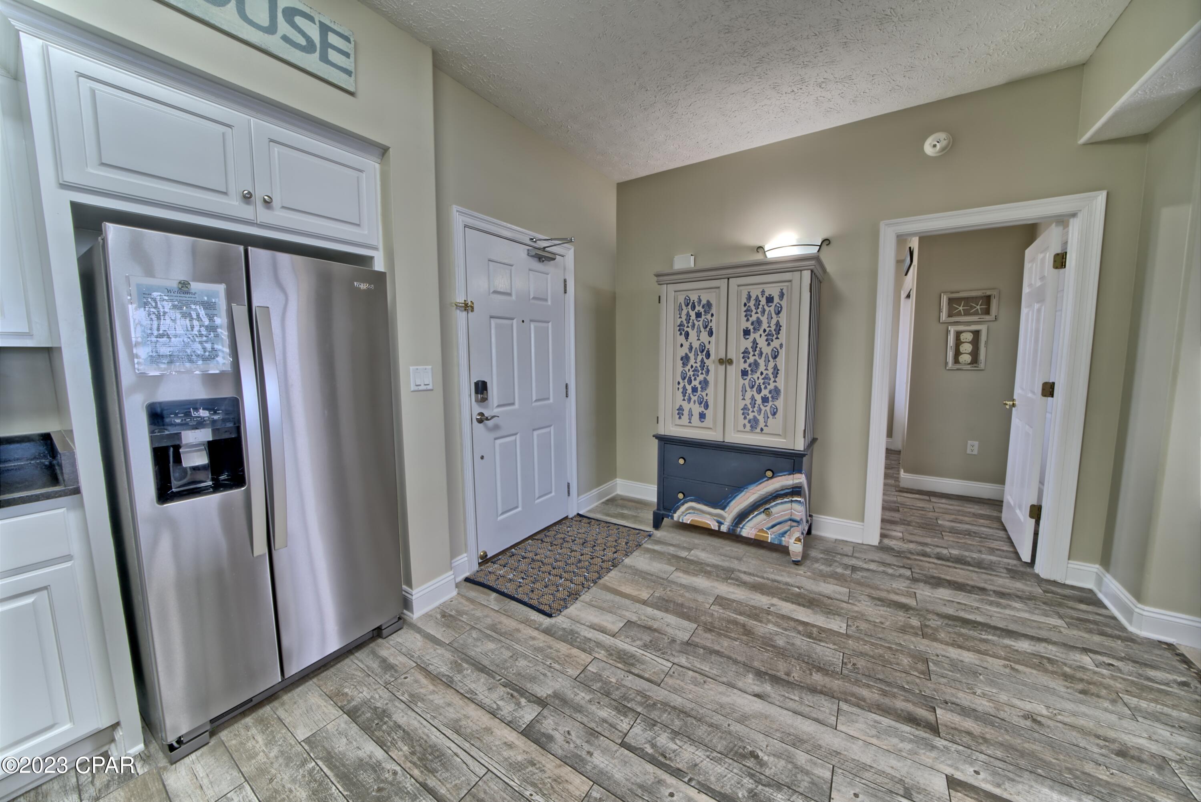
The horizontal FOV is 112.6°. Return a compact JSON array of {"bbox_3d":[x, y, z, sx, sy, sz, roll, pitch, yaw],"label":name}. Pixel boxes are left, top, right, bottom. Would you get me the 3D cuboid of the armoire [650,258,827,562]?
[{"bbox_3d":[0.957,0.044,2.864,1.028,1.858,0.518,3,7,32],"label":"armoire"}]

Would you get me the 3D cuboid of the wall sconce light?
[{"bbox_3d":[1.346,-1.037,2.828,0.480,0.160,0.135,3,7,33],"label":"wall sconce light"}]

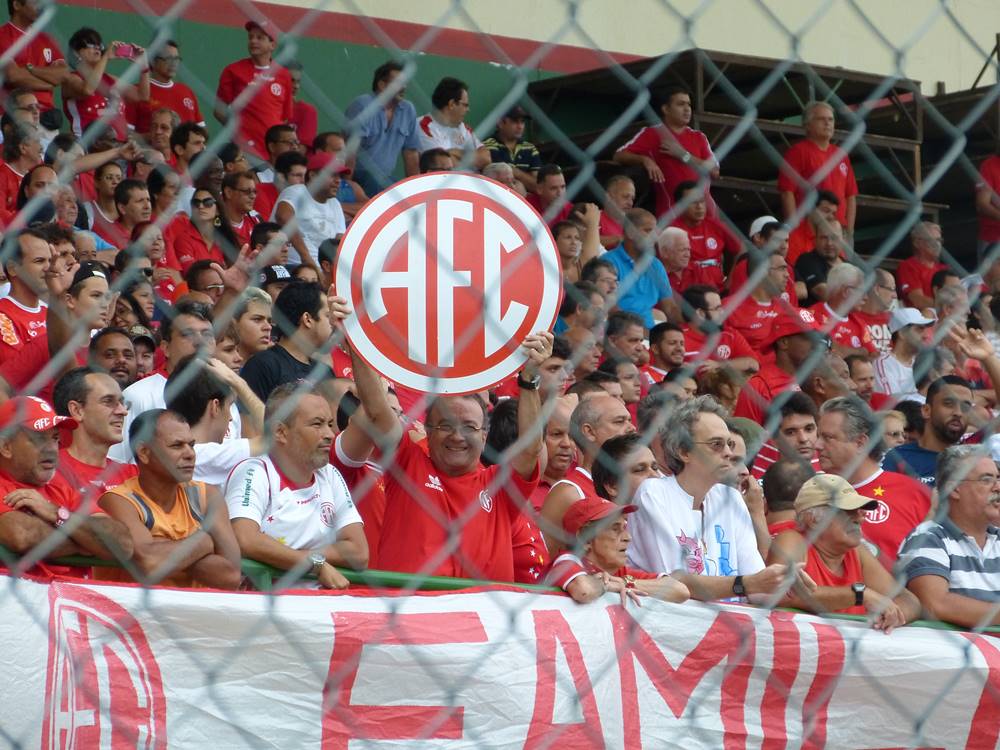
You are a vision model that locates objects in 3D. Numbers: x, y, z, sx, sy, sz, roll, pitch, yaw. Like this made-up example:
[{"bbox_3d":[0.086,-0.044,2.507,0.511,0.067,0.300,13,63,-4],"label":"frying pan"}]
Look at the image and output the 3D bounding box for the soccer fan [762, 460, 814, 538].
[{"bbox_3d":[0.912,1.034,26.298,0.500,1.550,0.380,-2,-8,12],"label":"soccer fan"}]

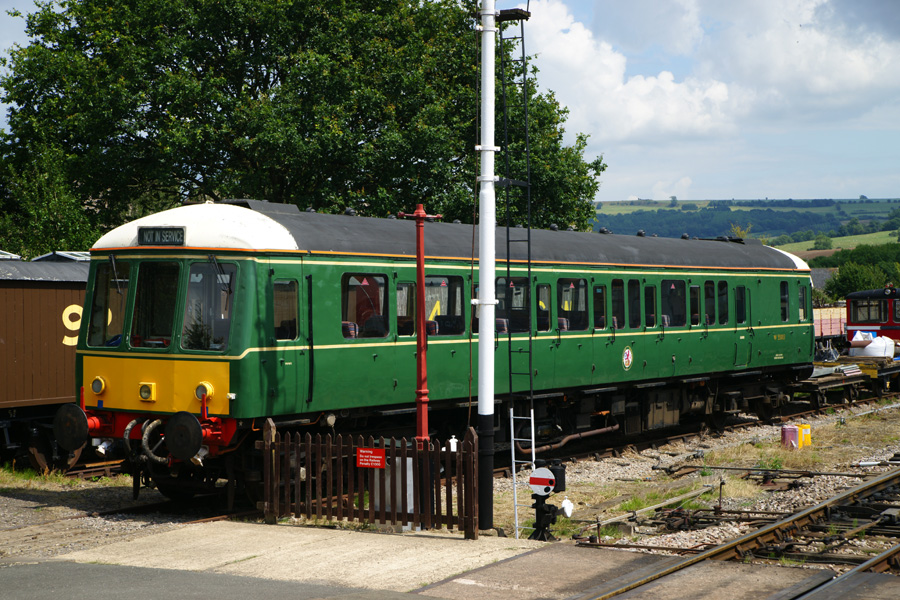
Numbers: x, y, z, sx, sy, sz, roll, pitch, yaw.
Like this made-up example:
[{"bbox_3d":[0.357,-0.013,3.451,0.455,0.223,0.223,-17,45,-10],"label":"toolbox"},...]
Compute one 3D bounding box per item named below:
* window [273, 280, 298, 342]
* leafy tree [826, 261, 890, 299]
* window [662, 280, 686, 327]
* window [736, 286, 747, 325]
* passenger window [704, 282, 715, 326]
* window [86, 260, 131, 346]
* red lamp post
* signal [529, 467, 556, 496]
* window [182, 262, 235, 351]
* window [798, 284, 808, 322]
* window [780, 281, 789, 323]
[{"bbox_3d":[-2.011,0.129,18.450,0.060,0.760,0.460,1,0,34],"label":"window"},{"bbox_3d":[22.224,0.373,82.000,3.600,4.573,3.600,0,0,15],"label":"leafy tree"},{"bbox_3d":[4.030,0.065,27.065,0.060,0.848,1.010,0,0,34],"label":"window"},{"bbox_3d":[5.723,0.100,29.541,0.060,0.748,0.487,0,0,34],"label":"window"},{"bbox_3d":[4.897,0.064,28.334,0.060,0.850,0.439,0,0,34],"label":"passenger window"},{"bbox_3d":[-4.263,0.056,18.750,0.730,1.090,0.060,0,-7,43],"label":"window"},{"bbox_3d":[-0.336,0.785,17.700,0.180,3.800,0.620,1,0,44],"label":"red lamp post"},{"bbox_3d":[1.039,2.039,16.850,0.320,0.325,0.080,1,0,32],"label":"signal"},{"bbox_3d":[-2.896,0.078,18.100,0.710,1.060,0.070,1,-8,29],"label":"window"},{"bbox_3d":[7.806,0.082,33.100,0.060,0.770,0.480,1,0,34],"label":"window"},{"bbox_3d":[6.986,0.034,31.388,0.060,0.849,0.462,0,0,34],"label":"window"}]

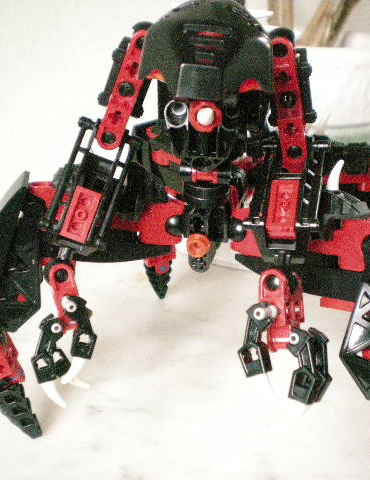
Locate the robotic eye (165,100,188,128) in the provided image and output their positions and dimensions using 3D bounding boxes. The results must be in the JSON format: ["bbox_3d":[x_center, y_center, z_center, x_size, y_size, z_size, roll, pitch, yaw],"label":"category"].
[{"bbox_3d":[-0.003,-0.036,0.203,0.007,0.008,0.007,2,19,5],"label":"robotic eye"}]

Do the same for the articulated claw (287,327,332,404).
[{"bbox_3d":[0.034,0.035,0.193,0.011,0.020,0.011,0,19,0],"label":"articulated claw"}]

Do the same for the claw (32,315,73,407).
[{"bbox_3d":[-0.039,0.035,0.207,0.011,0.026,0.011,-3,16,1],"label":"claw"}]

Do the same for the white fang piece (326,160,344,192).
[{"bbox_3d":[0.049,-0.021,0.228,0.005,0.012,0.004,14,17,7],"label":"white fang piece"}]

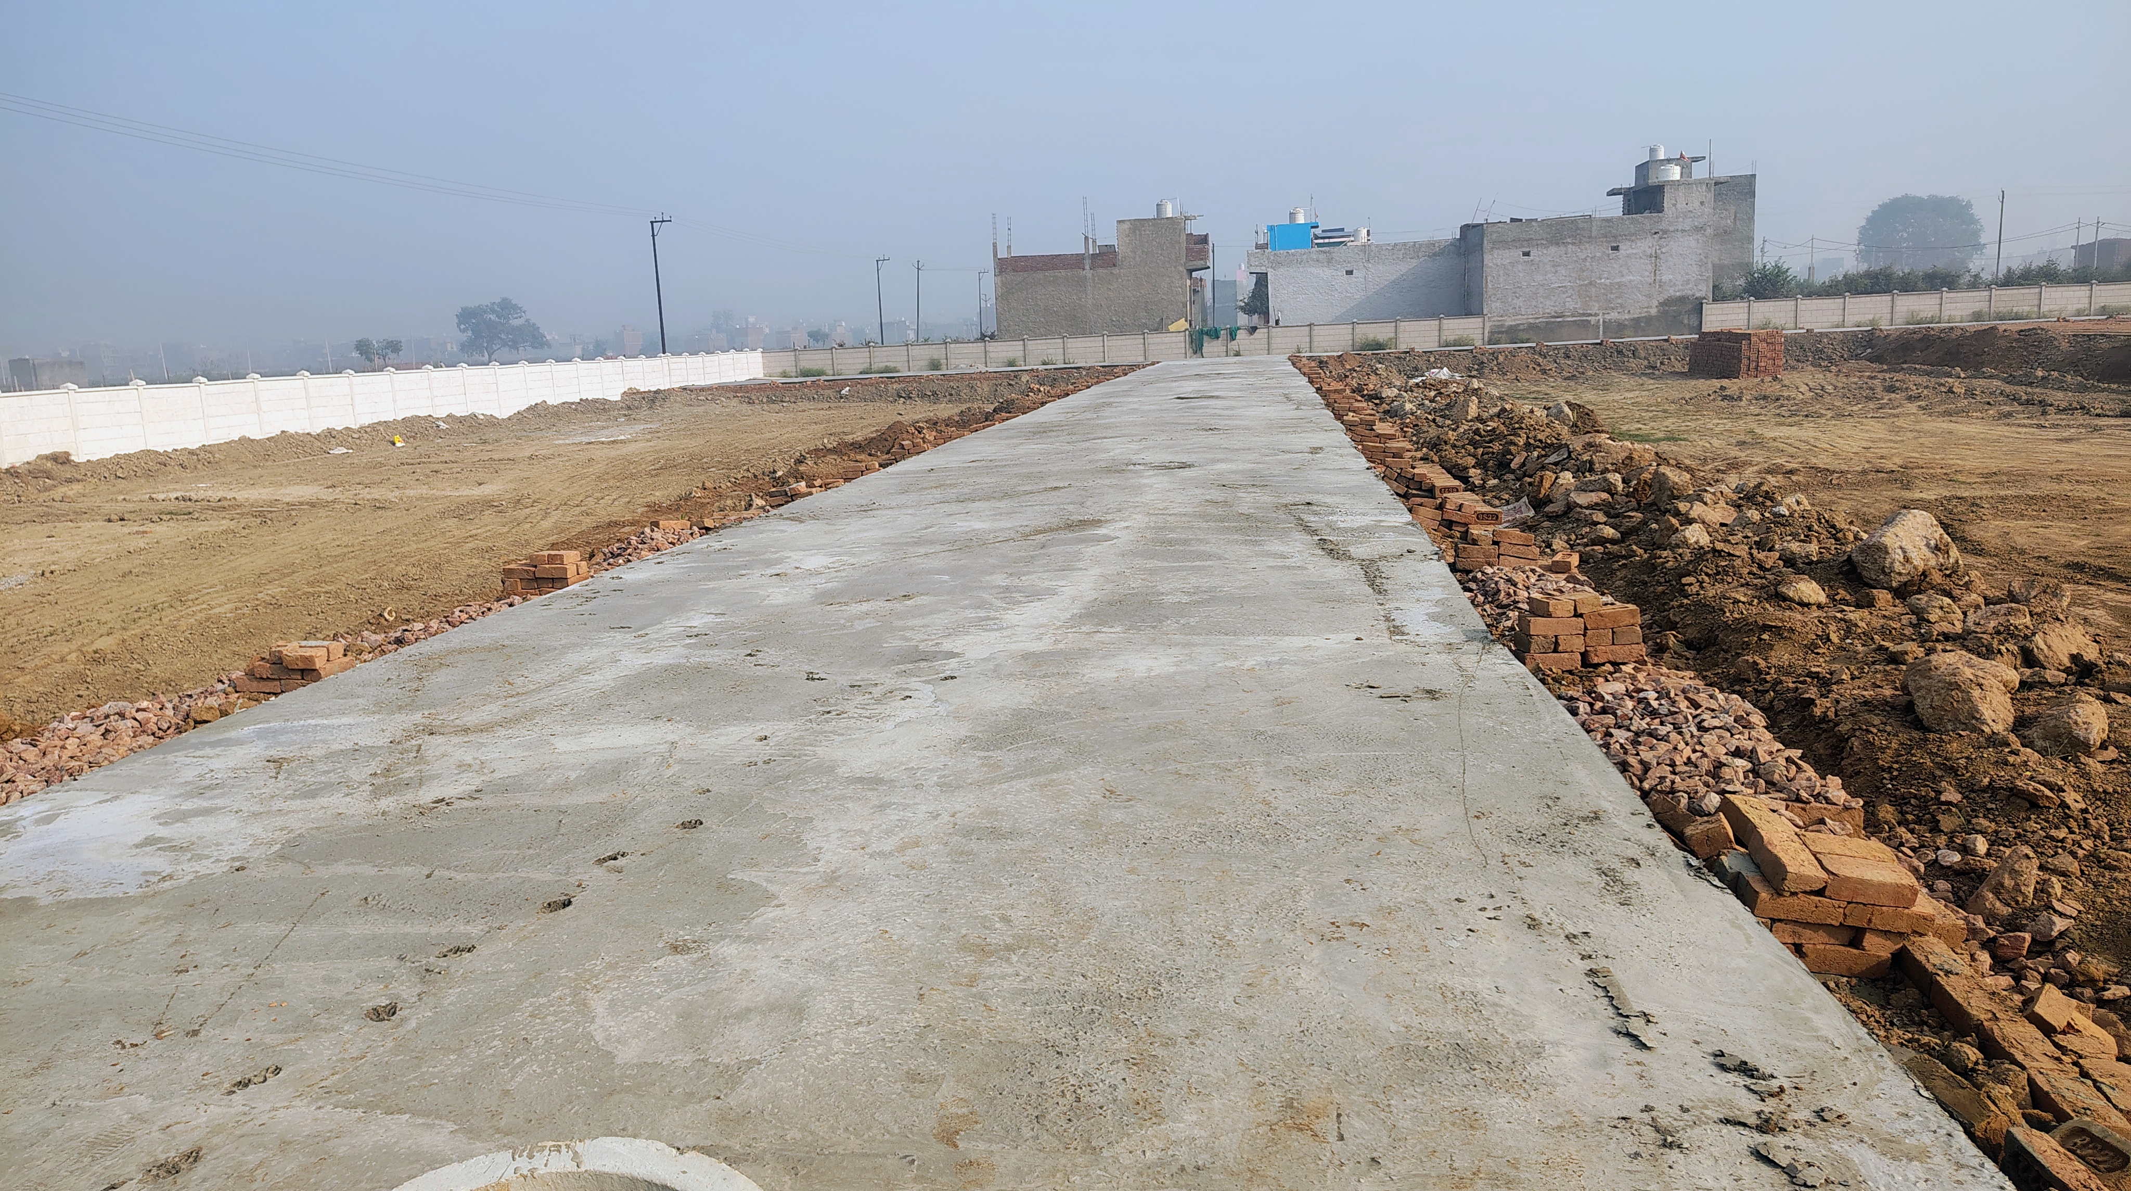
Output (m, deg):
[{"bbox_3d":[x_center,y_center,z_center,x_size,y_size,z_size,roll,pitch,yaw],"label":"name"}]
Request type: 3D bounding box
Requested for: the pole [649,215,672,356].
[{"bbox_3d":[-18.606,-13.802,69.185,1.050,7.798,0.280,-1,10,8],"label":"pole"}]

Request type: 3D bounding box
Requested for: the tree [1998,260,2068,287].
[{"bbox_3d":[42.324,-13.358,64.730,3.100,2.617,2.700,4,12,33],"label":"tree"}]

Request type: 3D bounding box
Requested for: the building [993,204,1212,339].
[{"bbox_3d":[2.228,-15.023,71.657,10.012,7.322,7.500,-1,10,8],"label":"building"}]

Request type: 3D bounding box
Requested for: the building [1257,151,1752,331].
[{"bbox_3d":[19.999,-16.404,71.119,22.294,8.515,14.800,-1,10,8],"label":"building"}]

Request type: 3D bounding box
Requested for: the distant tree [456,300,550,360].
[{"bbox_3d":[-80.233,-37.456,211.890,13.000,10.133,11.500,-6,11,-20],"label":"distant tree"}]

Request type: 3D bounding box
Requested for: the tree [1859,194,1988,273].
[{"bbox_3d":[103.671,-42.079,180.112,14.500,12.664,13.000,3,12,29],"label":"tree"}]

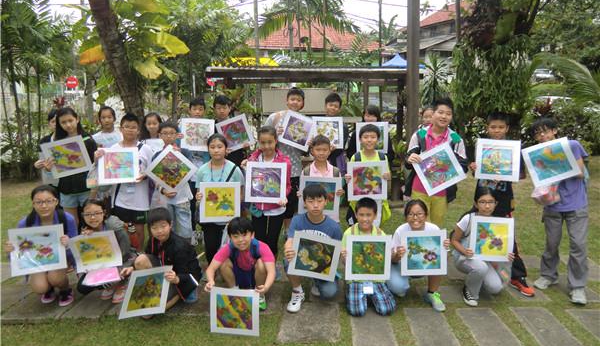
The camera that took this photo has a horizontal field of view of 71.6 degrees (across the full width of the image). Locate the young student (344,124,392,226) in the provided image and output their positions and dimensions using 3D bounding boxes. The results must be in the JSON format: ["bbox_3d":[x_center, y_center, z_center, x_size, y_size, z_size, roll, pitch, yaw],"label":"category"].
[{"bbox_3d":[0.595,0.261,3.736,0.440,1.369,0.360,1,10,3],"label":"young student"}]

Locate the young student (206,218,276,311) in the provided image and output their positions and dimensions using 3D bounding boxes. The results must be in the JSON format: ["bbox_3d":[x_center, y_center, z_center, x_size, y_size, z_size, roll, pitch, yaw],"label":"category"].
[{"bbox_3d":[-0.436,0.653,3.050,0.500,0.696,0.620,-1,9,-5],"label":"young student"}]

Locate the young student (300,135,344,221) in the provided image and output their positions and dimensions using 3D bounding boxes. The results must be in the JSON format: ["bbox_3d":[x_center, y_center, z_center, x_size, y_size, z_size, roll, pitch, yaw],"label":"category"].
[{"bbox_3d":[0.189,0.323,3.604,0.430,1.295,0.340,0,10,0],"label":"young student"}]

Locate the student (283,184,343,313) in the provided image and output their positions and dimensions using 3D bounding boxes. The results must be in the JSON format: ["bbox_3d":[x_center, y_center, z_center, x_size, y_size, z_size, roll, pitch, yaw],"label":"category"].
[{"bbox_3d":[0.097,0.529,3.220,0.460,0.888,0.620,0,9,0],"label":"student"}]

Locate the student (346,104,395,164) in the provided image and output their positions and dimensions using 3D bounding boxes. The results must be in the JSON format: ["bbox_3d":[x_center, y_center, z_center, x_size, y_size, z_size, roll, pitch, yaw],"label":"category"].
[{"bbox_3d":[0.734,0.055,4.269,0.450,1.480,0.320,0,10,3],"label":"student"}]

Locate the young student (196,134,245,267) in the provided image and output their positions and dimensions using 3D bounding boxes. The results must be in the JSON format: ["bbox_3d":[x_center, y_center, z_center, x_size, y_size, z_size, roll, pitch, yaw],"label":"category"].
[{"bbox_3d":[-0.674,0.360,3.486,0.410,1.340,0.320,-2,10,-5],"label":"young student"}]

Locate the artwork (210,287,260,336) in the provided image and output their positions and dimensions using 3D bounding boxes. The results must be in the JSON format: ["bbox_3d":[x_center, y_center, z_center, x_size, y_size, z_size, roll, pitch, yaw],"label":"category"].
[{"bbox_3d":[-0.429,0.924,2.760,0.315,0.315,0.015,2,9,0],"label":"artwork"}]

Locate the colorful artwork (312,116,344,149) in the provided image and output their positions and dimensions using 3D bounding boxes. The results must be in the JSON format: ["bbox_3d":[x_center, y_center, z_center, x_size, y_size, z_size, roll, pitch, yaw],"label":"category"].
[{"bbox_3d":[0.292,-0.410,4.290,0.325,0.325,0.015,0,4,0],"label":"colorful artwork"}]

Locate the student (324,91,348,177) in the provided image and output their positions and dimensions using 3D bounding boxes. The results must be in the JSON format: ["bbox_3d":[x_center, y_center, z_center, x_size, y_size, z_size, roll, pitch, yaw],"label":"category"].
[{"bbox_3d":[0.356,-0.078,4.559,0.460,1.580,0.340,1,10,3],"label":"student"}]

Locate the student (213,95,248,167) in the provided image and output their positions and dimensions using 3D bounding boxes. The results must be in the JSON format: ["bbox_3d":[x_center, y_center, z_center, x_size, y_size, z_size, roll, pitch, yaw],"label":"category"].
[{"bbox_3d":[-0.720,-0.037,4.515,0.460,1.580,0.340,-1,10,-6],"label":"student"}]

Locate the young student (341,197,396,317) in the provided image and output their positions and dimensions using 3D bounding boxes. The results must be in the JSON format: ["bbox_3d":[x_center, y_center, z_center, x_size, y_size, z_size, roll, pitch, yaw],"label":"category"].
[{"bbox_3d":[0.530,0.629,3.219,0.410,0.860,0.530,0,10,4],"label":"young student"}]

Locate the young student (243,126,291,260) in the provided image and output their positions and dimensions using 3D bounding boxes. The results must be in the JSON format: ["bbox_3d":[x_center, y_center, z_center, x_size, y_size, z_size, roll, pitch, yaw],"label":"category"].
[{"bbox_3d":[-0.269,0.326,3.440,0.420,1.410,0.340,-1,10,-3],"label":"young student"}]

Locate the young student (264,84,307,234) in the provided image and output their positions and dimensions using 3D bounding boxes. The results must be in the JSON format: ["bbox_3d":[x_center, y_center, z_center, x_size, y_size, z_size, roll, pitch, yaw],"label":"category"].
[{"bbox_3d":[-0.109,0.002,4.078,0.460,1.666,0.360,-1,9,-6],"label":"young student"}]

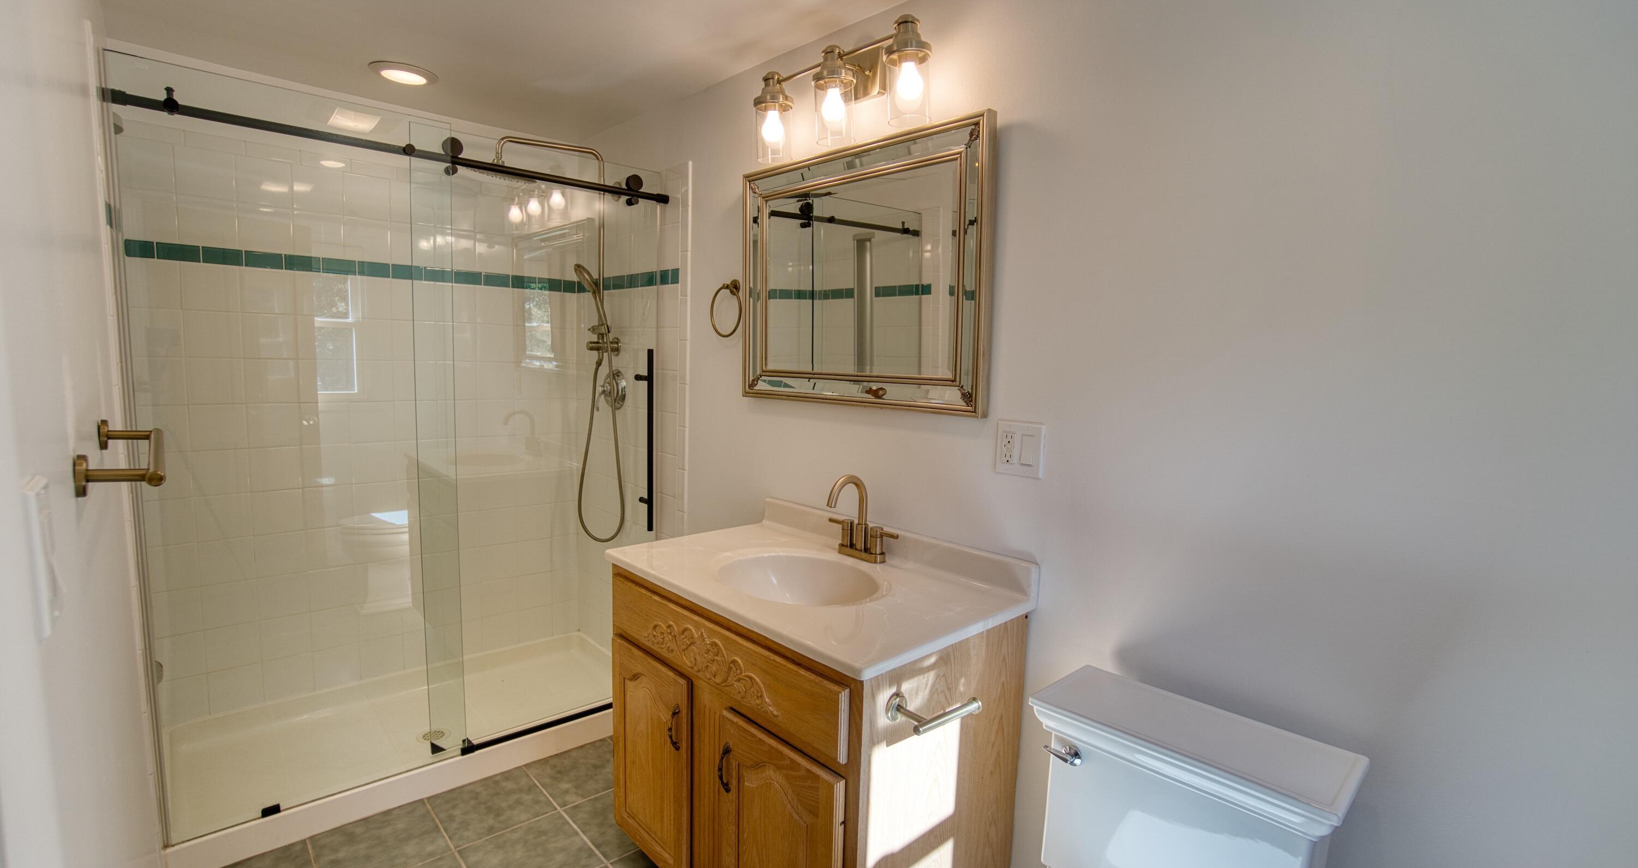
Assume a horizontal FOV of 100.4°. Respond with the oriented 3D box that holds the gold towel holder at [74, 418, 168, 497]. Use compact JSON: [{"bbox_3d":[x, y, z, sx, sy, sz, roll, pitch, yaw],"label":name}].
[{"bbox_3d":[-1.035,0.025,1.019,0.080,0.052,0.505,-4,9,-44],"label":"gold towel holder"}]

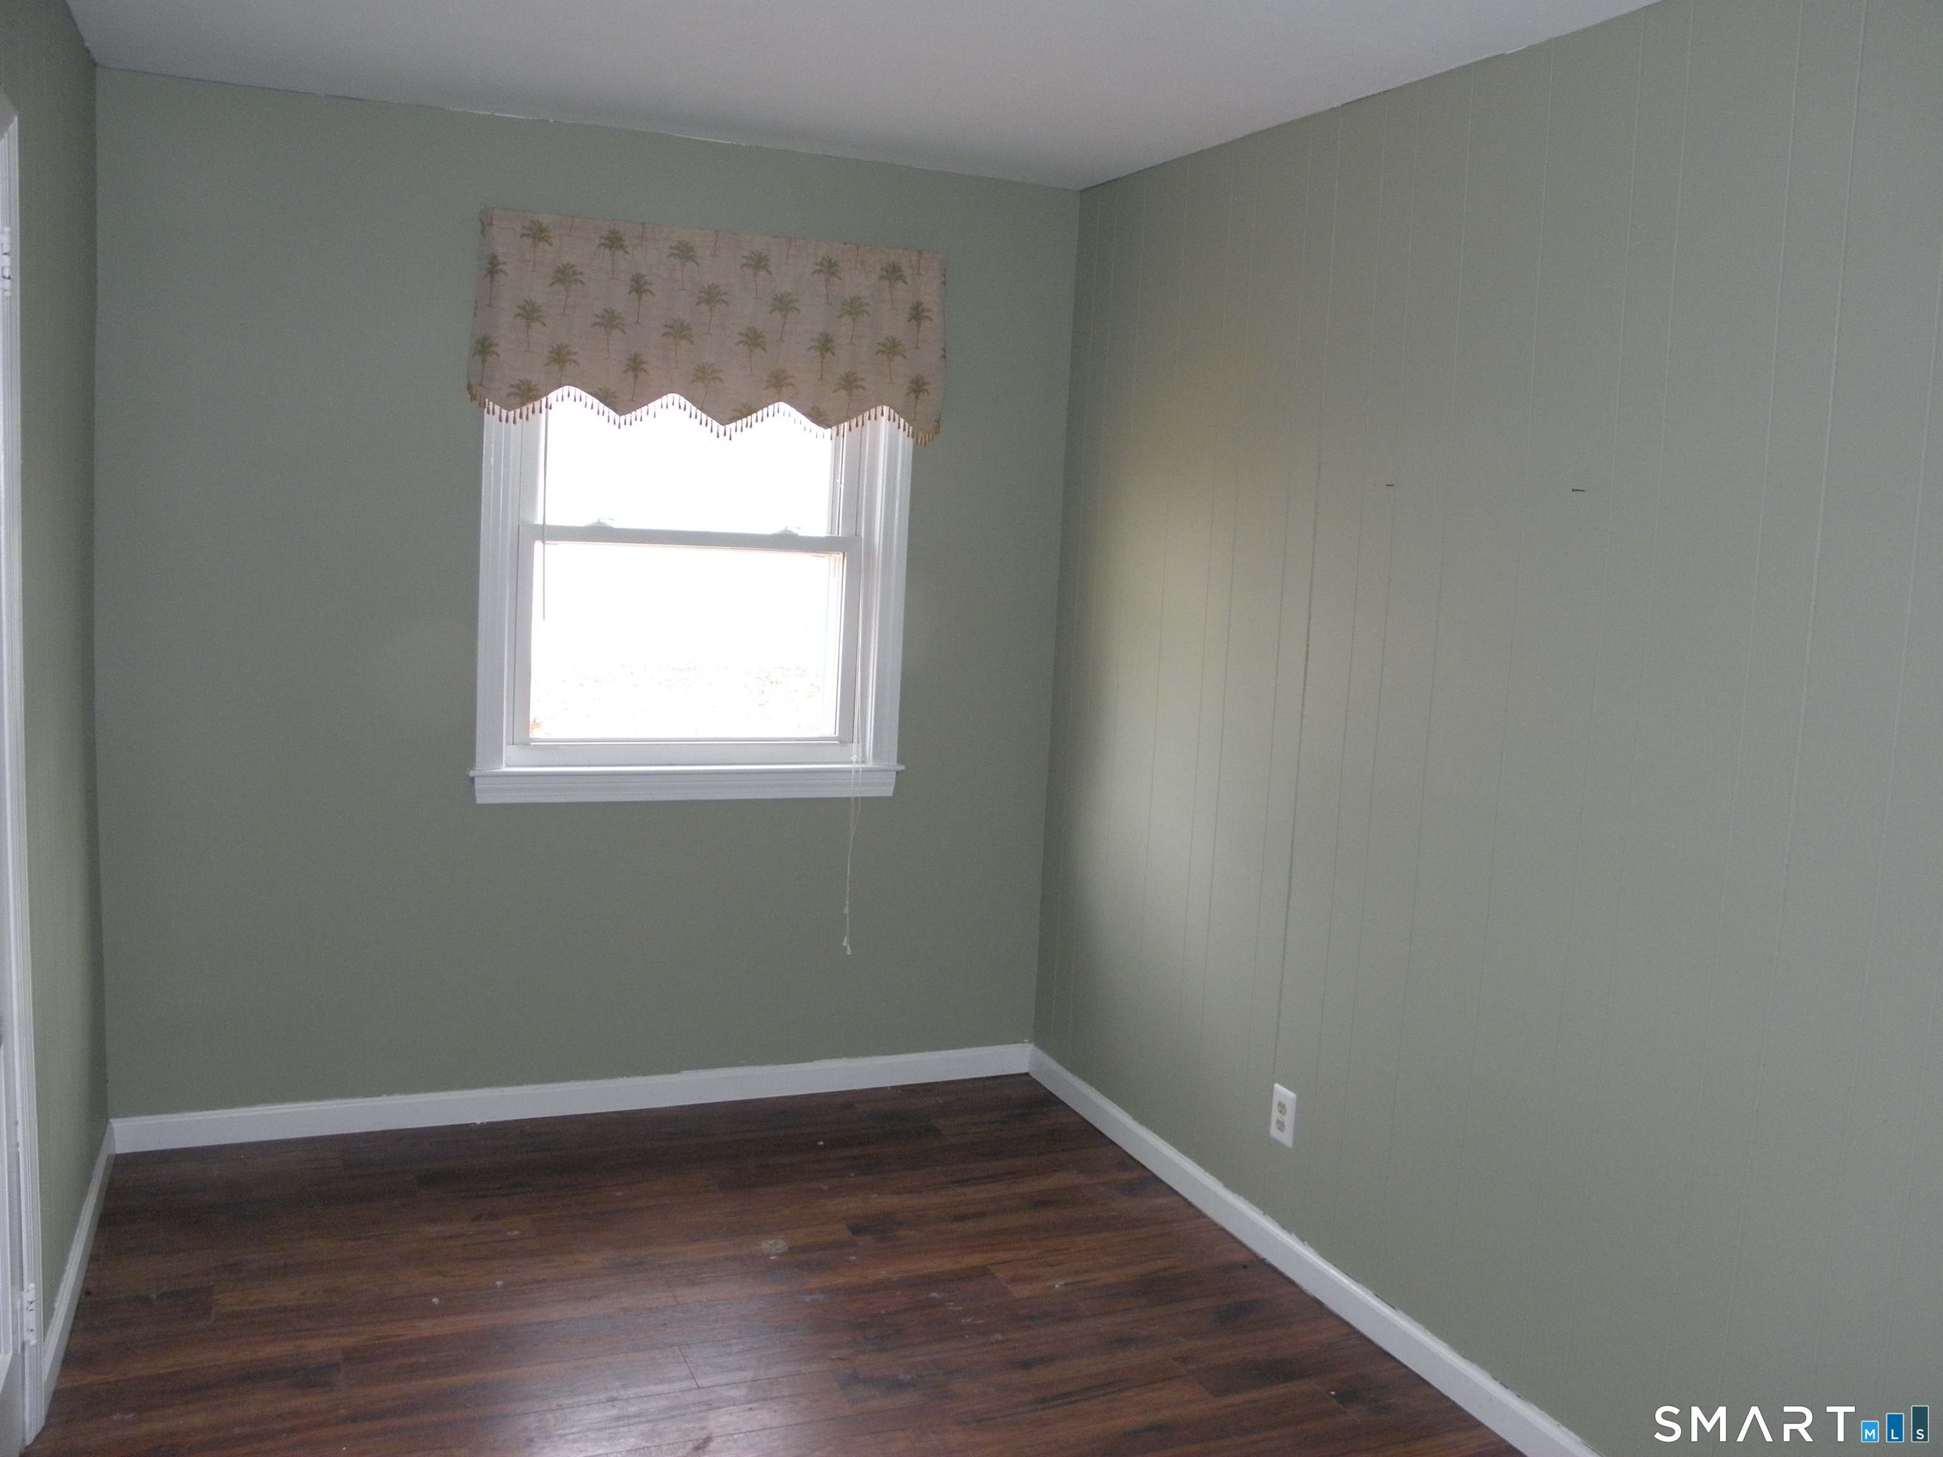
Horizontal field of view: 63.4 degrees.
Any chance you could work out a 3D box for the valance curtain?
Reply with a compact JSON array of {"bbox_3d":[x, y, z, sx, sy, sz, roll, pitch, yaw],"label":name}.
[{"bbox_3d":[-0.615,-0.955,3.768,1.135,0.450,0.085,0,8,-24],"label":"valance curtain"}]

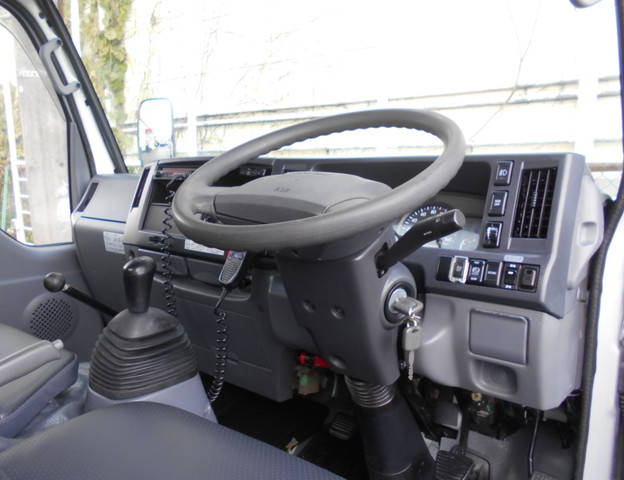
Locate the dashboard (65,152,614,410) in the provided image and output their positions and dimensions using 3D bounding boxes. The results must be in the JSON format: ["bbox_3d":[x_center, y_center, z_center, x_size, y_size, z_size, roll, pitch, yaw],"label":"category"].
[{"bbox_3d":[-0.080,0.058,1.338,1.470,0.570,0.380,5,11,28],"label":"dashboard"}]

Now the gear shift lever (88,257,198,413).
[{"bbox_3d":[-0.304,0.139,0.875,0.155,0.240,0.185,5,11,28],"label":"gear shift lever"}]

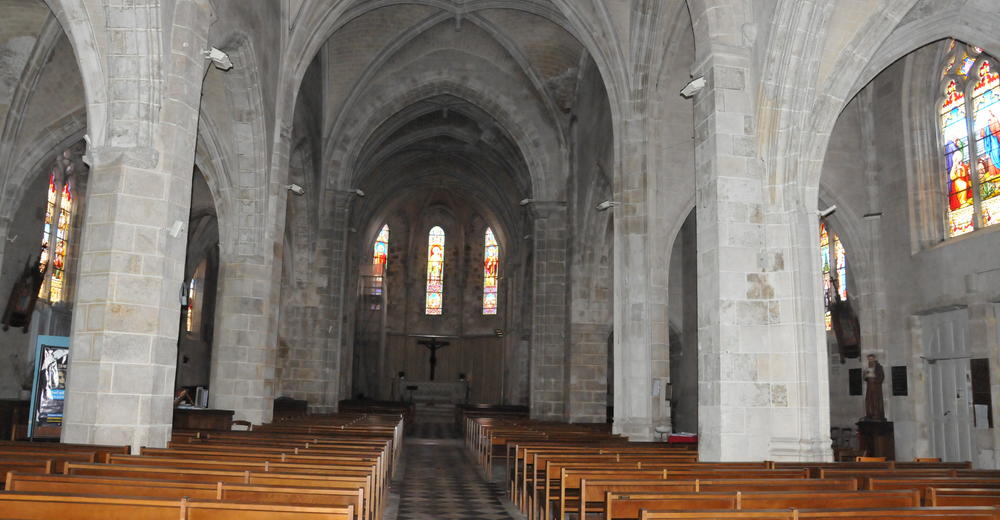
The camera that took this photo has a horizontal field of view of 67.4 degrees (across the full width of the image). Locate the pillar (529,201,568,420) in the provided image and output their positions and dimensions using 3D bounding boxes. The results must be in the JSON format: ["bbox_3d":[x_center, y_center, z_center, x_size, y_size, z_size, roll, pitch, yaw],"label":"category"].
[{"bbox_3d":[1.462,1.964,23.466,1.042,7.600,1.071,2,-9,-6],"label":"pillar"}]

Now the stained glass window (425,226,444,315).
[{"bbox_3d":[-2.848,0.475,32.924,0.715,3.863,0.204,2,-9,-6],"label":"stained glass window"}]

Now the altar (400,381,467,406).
[{"bbox_3d":[-2.627,5.354,29.817,2.435,0.943,0.918,2,-9,-6],"label":"altar"}]

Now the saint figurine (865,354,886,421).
[{"bbox_3d":[8.138,2.767,16.253,0.388,1.418,0.428,3,-10,-13],"label":"saint figurine"}]

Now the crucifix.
[{"bbox_3d":[-2.834,4.234,31.795,1.335,1.823,0.255,2,-9,-6],"label":"crucifix"}]

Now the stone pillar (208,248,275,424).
[{"bbox_3d":[-5.361,2.048,15.706,1.226,4.383,1.224,2,-9,-6],"label":"stone pillar"}]

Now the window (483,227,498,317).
[{"bbox_3d":[-0.418,0.496,32.307,0.714,3.753,0.204,-4,-11,31],"label":"window"}]

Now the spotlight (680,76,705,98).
[{"bbox_3d":[2.603,-2.321,10.076,0.286,0.184,0.245,-35,-21,15],"label":"spotlight"}]

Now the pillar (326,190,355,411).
[{"bbox_3d":[-5.094,1.701,22.757,0.803,7.566,1.020,2,-9,-6],"label":"pillar"}]

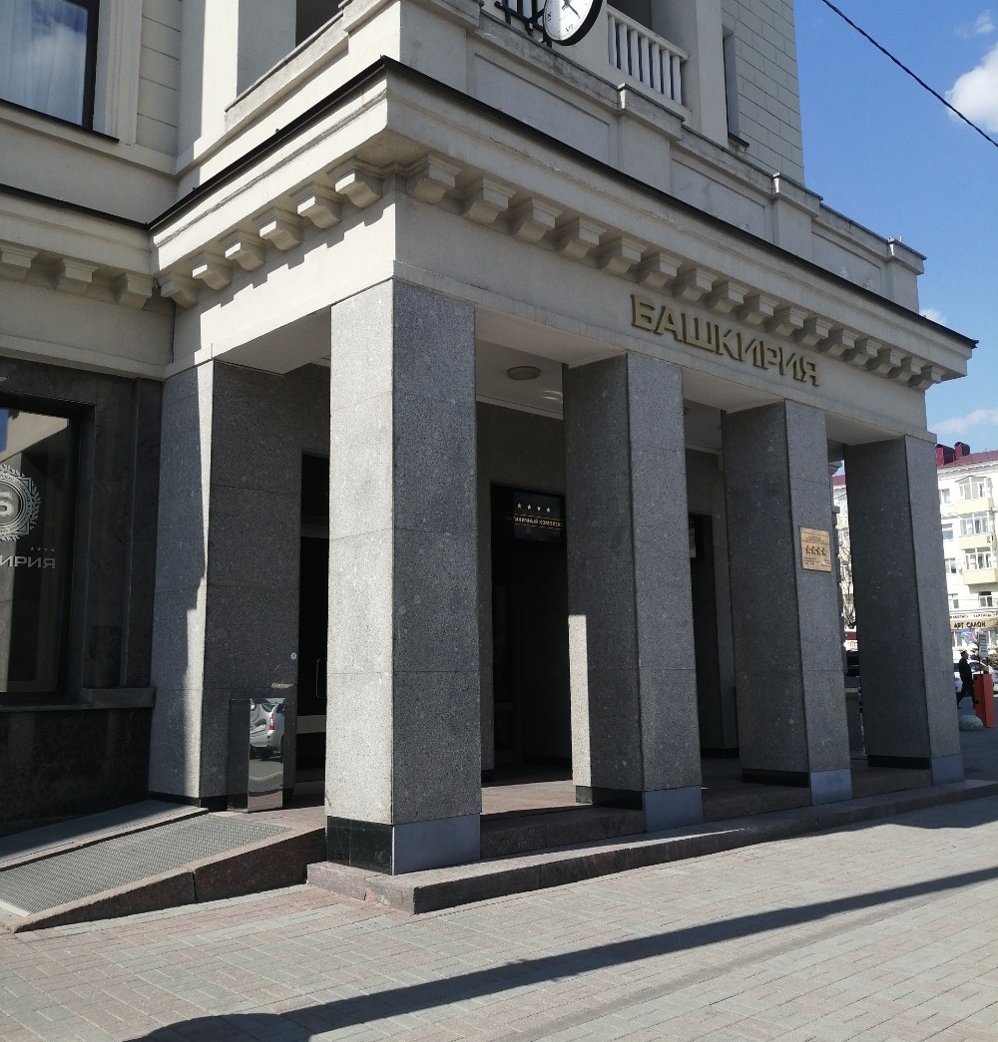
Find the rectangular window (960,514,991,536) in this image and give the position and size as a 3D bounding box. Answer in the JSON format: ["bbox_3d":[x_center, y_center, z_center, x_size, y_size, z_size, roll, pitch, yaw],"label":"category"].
[{"bbox_3d":[39.826,0.330,86.800,0.250,1.750,2.550,7,-12,-41],"label":"rectangular window"}]

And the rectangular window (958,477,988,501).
[{"bbox_3d":[39.743,-2.675,87.000,0.250,1.750,2.500,7,-12,-41],"label":"rectangular window"}]

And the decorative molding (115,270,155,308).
[{"bbox_3d":[-3.172,-2.020,9.103,0.274,0.265,0.255,7,-12,-41],"label":"decorative molding"}]

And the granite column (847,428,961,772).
[{"bbox_3d":[4.539,0.994,11.657,0.705,3.763,0.740,7,-12,-41],"label":"granite column"}]

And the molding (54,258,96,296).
[{"bbox_3d":[-3.557,-2.068,8.764,0.283,0.265,0.255,7,-12,-41],"label":"molding"}]

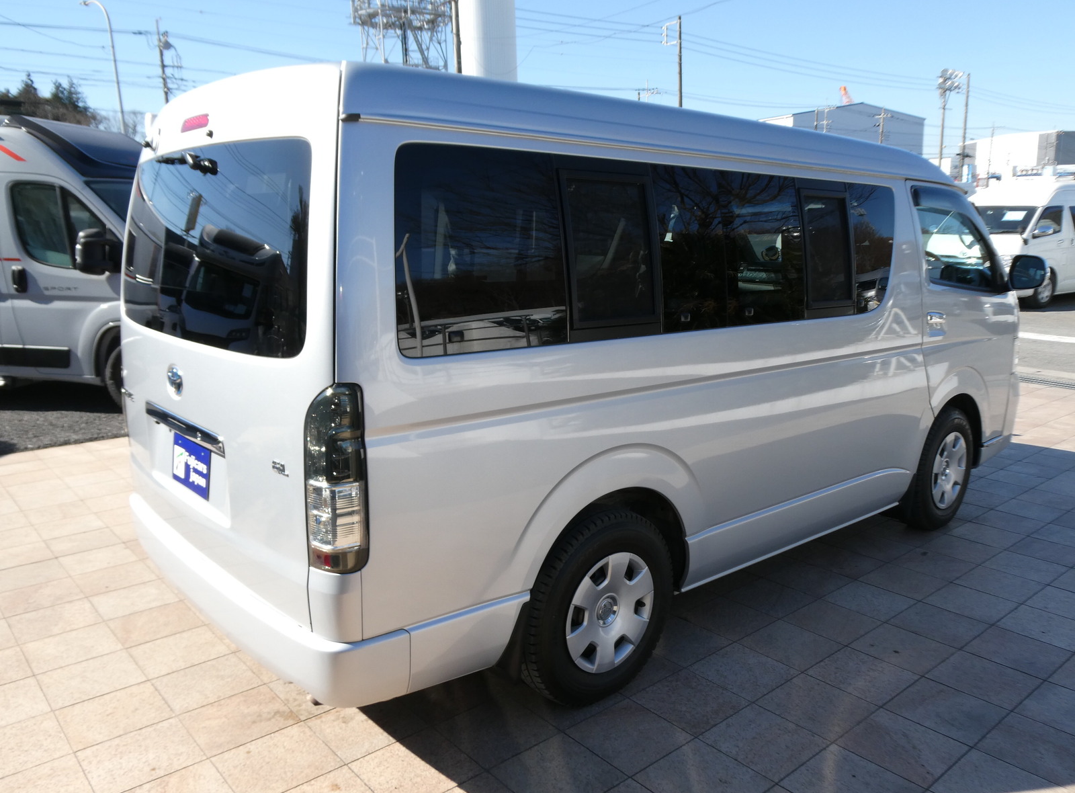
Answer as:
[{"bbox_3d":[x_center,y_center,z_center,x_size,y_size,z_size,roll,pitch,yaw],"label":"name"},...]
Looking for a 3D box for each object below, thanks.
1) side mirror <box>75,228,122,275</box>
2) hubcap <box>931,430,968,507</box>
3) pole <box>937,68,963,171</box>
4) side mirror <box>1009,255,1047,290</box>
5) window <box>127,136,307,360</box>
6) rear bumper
[{"bbox_3d":[-3.783,-1.239,6.940,0.190,0.390,0.270,3,11,14],"label":"side mirror"},{"bbox_3d":[2.211,0.399,4.337,0.412,0.412,0.060,-9,14,-39],"label":"hubcap"},{"bbox_3d":[33.250,-19.265,66.397,1.200,14.500,2.100,-11,15,-43],"label":"pole"},{"bbox_3d":[2.666,-0.674,4.379,0.115,0.190,0.190,-9,14,-39],"label":"side mirror"},{"bbox_3d":[-1.085,-0.474,2.524,0.120,0.570,1.560,0,9,-41],"label":"window"},{"bbox_3d":[-1.060,0.591,2.753,0.310,0.250,1.880,-9,14,-39],"label":"rear bumper"}]

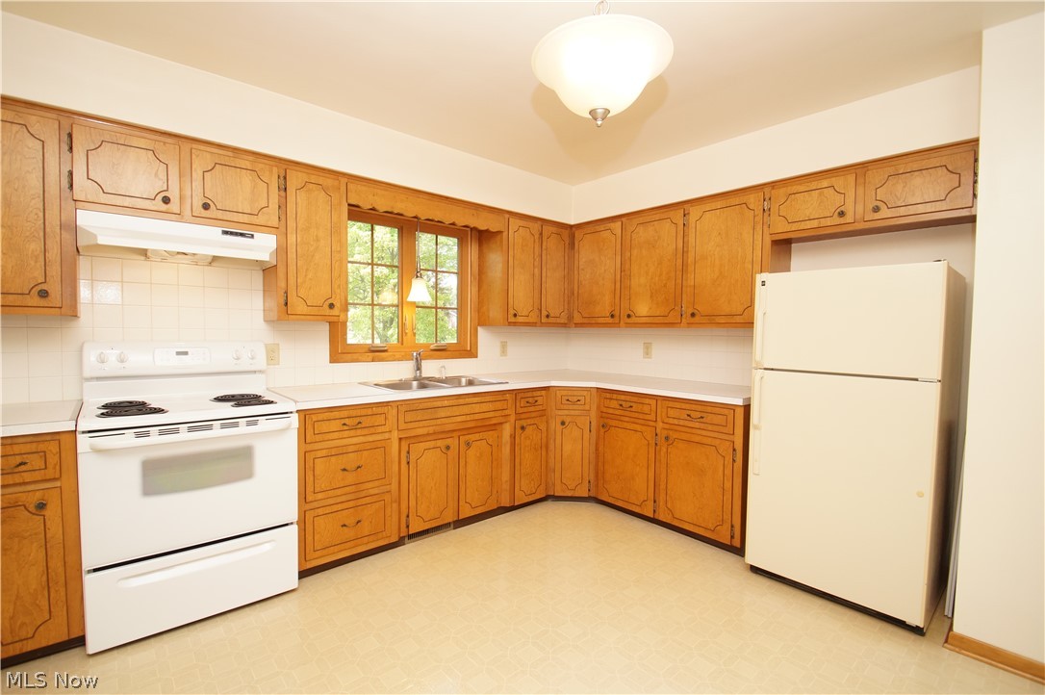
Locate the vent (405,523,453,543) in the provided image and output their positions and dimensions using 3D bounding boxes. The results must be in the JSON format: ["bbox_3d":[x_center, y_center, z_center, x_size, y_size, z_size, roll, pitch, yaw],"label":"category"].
[{"bbox_3d":[-0.574,1.149,2.715,0.327,0.069,0.020,-1,3,-38],"label":"vent"}]

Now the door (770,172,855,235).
[{"bbox_3d":[1.622,-0.794,2.448,0.030,0.263,0.409,-1,3,-42],"label":"door"}]

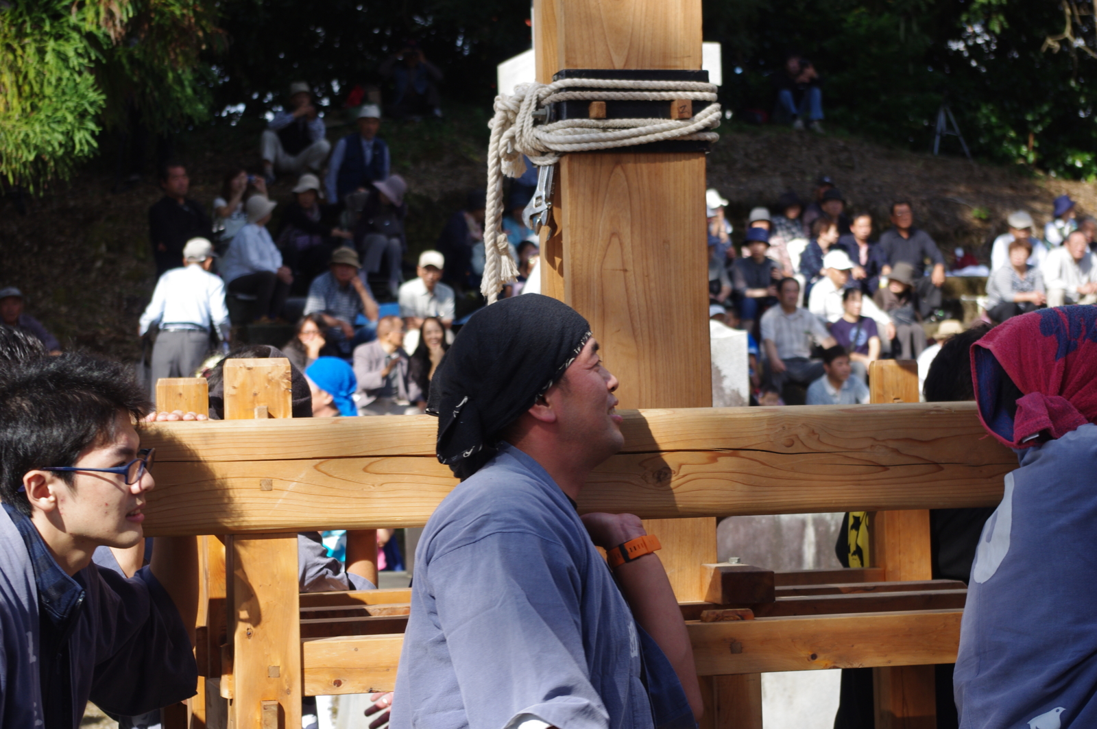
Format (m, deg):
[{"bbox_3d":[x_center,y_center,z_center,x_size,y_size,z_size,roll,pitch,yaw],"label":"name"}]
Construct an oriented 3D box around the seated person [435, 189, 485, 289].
[{"bbox_3d":[-0.686,-0.964,20.685,0.500,0.980,0.740,0,-2,-42],"label":"seated person"}]

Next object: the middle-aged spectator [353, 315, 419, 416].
[{"bbox_3d":[-1.204,0.124,18.485,0.560,0.980,0.780,0,-2,-30],"label":"middle-aged spectator"}]

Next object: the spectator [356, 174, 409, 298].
[{"bbox_3d":[-1.369,-1.052,20.584,0.460,1.030,0.760,-2,-2,5],"label":"spectator"}]

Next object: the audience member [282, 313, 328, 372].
[{"bbox_3d":[-1.766,0.178,18.200,0.480,1.100,0.720,-1,-1,-6],"label":"audience member"}]

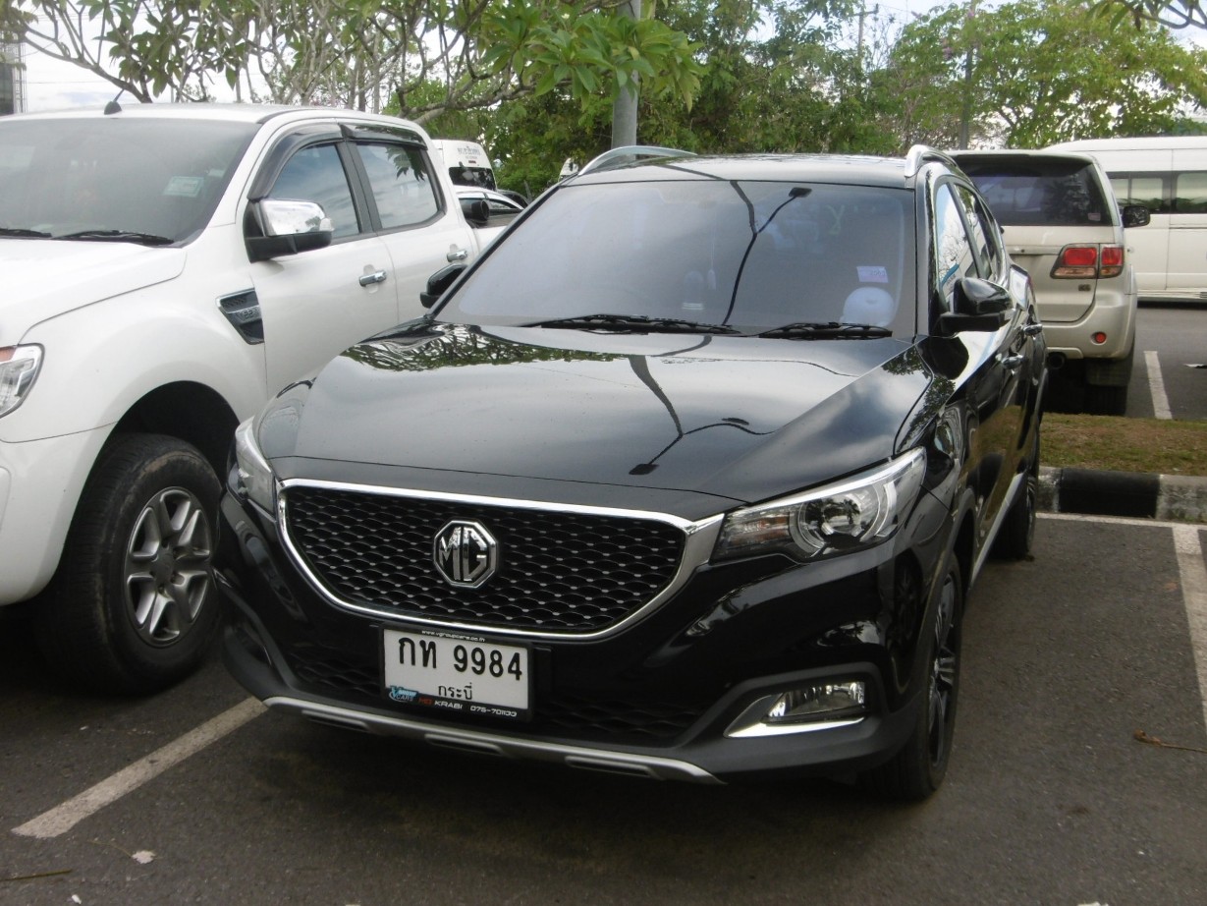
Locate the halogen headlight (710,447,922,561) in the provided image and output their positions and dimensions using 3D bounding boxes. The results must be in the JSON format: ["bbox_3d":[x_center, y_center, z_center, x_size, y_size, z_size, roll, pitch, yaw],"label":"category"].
[{"bbox_3d":[0.454,0.121,2.745,0.345,0.205,0.500,4,11,22],"label":"halogen headlight"}]

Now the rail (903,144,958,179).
[{"bbox_3d":[1.238,-1.044,4.804,0.070,0.120,1.550,4,11,22],"label":"rail"}]

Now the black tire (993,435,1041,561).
[{"bbox_3d":[1.731,0.117,5.661,0.215,0.645,0.645,4,11,22],"label":"black tire"}]

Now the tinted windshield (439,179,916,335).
[{"bbox_3d":[0.250,-0.598,3.952,1.410,0.110,0.830,4,42,22],"label":"tinted windshield"}]

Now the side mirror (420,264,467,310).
[{"bbox_3d":[-0.489,-0.535,4.311,0.210,0.160,0.170,4,11,22],"label":"side mirror"}]

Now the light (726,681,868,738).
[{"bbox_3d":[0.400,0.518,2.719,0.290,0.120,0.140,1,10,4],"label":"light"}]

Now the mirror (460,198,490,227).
[{"bbox_3d":[-1.000,-1.874,10.300,0.180,0.200,0.240,5,11,24],"label":"mirror"}]

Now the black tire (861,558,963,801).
[{"bbox_3d":[0.740,0.520,3.308,0.215,0.645,0.645,4,11,22],"label":"black tire"}]

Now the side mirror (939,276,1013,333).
[{"bbox_3d":[1.042,-0.410,3.674,0.210,0.165,0.155,4,11,22],"label":"side mirror"}]

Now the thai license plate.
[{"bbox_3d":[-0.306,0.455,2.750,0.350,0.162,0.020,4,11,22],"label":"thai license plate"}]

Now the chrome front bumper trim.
[{"bbox_3d":[-0.276,0.618,2.856,1.130,0.080,0.140,4,11,22],"label":"chrome front bumper trim"}]

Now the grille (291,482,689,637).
[{"bbox_3d":[-0.290,0.222,2.780,0.980,0.275,0.140,4,11,22],"label":"grille"}]

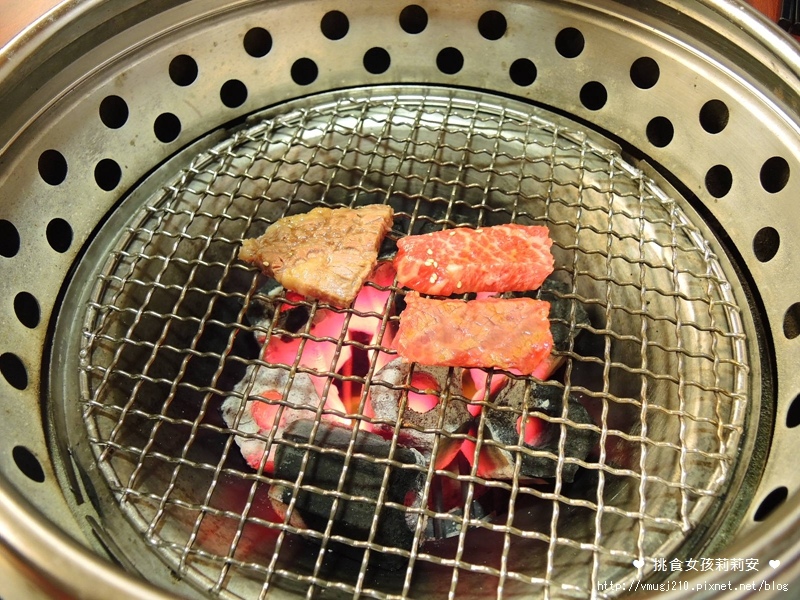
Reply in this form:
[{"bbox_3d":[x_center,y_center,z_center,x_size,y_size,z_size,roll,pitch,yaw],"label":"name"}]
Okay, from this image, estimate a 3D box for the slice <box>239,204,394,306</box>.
[{"bbox_3d":[-0.039,-0.027,0.296,0.061,0.010,0.056,14,54,11],"label":"slice"}]

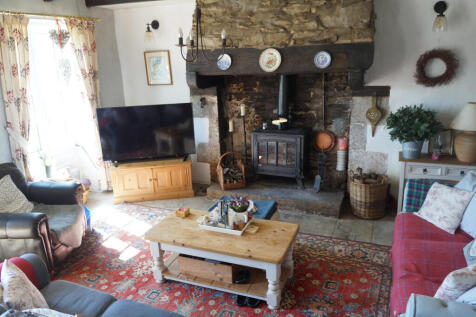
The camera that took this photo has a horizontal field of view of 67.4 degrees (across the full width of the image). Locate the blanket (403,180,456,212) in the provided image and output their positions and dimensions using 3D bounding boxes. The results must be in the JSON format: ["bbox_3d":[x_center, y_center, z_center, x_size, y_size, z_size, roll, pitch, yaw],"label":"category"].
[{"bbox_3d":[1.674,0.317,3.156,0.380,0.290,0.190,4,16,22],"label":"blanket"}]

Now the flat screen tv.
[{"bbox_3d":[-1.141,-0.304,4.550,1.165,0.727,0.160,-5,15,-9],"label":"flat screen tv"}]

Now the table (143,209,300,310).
[{"bbox_3d":[-0.111,0.771,2.835,1.076,0.405,0.567,4,16,21],"label":"table"}]

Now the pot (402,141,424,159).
[{"bbox_3d":[1.765,-0.094,3.625,0.200,0.165,0.200,4,16,22],"label":"pot"}]

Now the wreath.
[{"bbox_3d":[2.023,-0.927,3.638,0.390,0.375,0.085,4,16,22],"label":"wreath"}]

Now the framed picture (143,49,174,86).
[{"bbox_3d":[-1.087,-1.238,4.910,0.399,0.450,0.025,4,16,22],"label":"framed picture"}]

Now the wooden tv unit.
[{"bbox_3d":[-1.110,0.257,4.766,1.040,0.472,0.467,-4,15,-7],"label":"wooden tv unit"}]

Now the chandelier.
[{"bbox_3d":[-0.299,-1.060,3.050,0.420,0.460,0.420,-2,15,0],"label":"chandelier"}]

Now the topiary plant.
[{"bbox_3d":[1.750,-0.342,3.538,0.486,0.347,0.436,4,16,22],"label":"topiary plant"}]

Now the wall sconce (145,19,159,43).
[{"bbox_3d":[-1.132,-1.677,4.699,0.120,0.275,0.190,4,16,22],"label":"wall sconce"}]

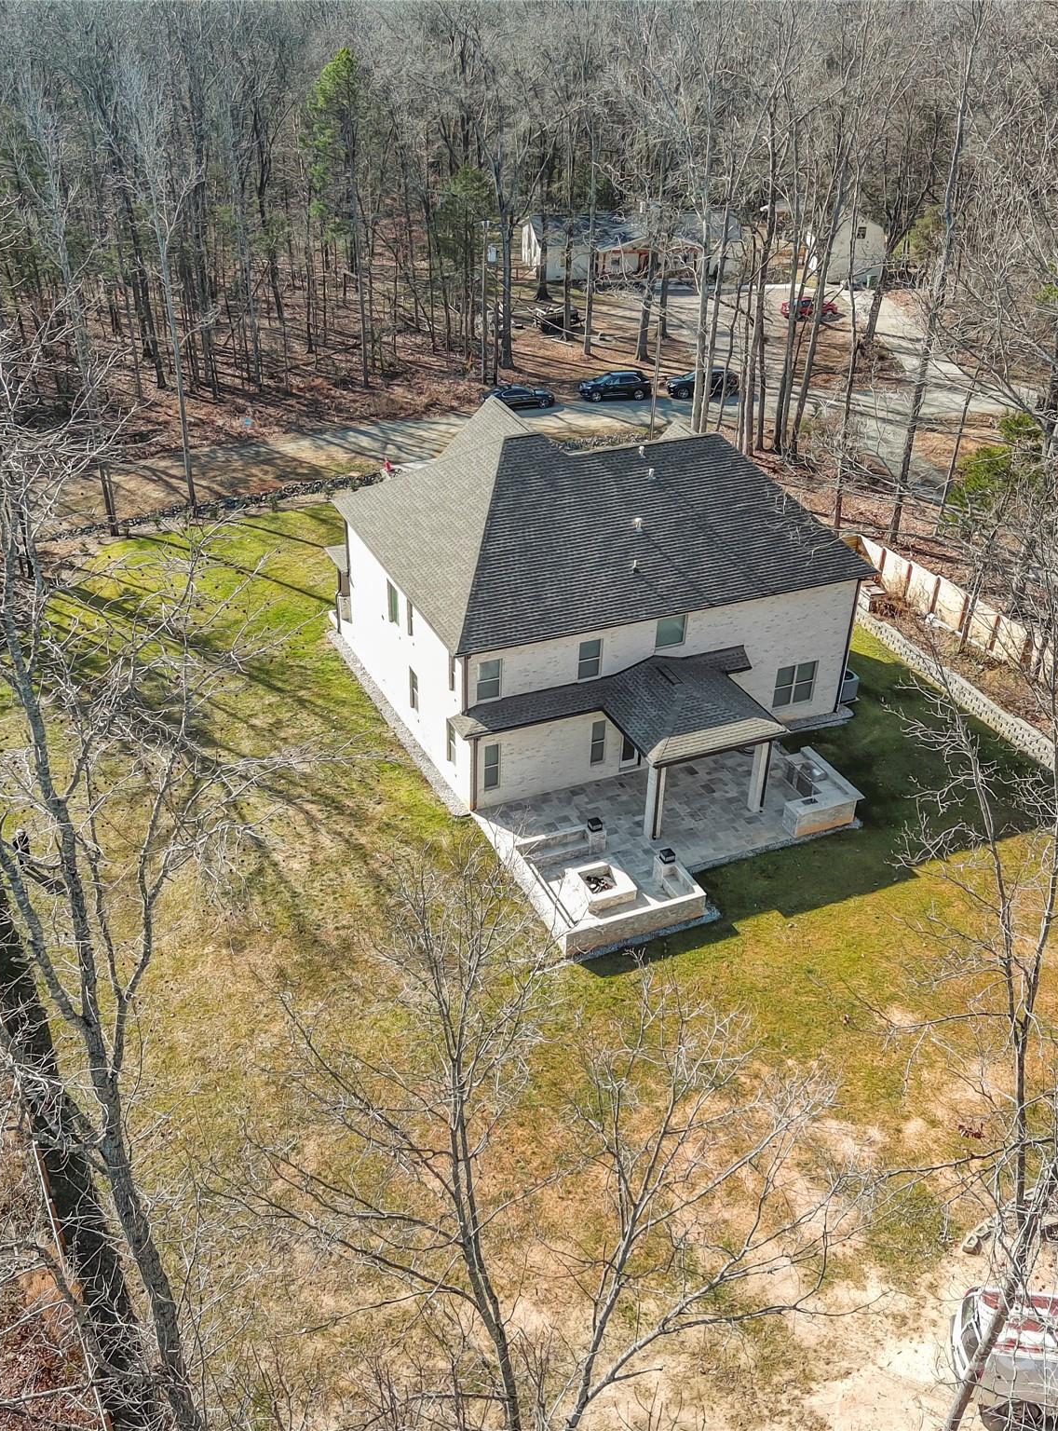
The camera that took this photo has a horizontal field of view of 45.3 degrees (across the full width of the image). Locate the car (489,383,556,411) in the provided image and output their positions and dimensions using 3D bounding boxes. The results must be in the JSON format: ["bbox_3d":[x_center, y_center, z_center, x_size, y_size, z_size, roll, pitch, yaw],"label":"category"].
[{"bbox_3d":[-0.669,-21.409,84.244,4.750,1.440,1.830,-3,31,-8],"label":"car"}]

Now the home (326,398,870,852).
[{"bbox_3d":[3.068,-5.537,47.146,16.400,11.150,19.300,-12,34,-21],"label":"home"}]

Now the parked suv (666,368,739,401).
[{"bbox_3d":[11.924,-22.625,86.167,4.750,1.700,1.900,-2,31,-6],"label":"parked suv"}]

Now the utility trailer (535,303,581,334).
[{"bbox_3d":[2.263,-30.934,99.285,3.100,1.600,1.900,-9,33,-17],"label":"utility trailer"}]

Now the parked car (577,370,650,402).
[{"bbox_3d":[5.928,-22.199,85.174,4.700,1.700,1.890,-3,31,-7],"label":"parked car"}]

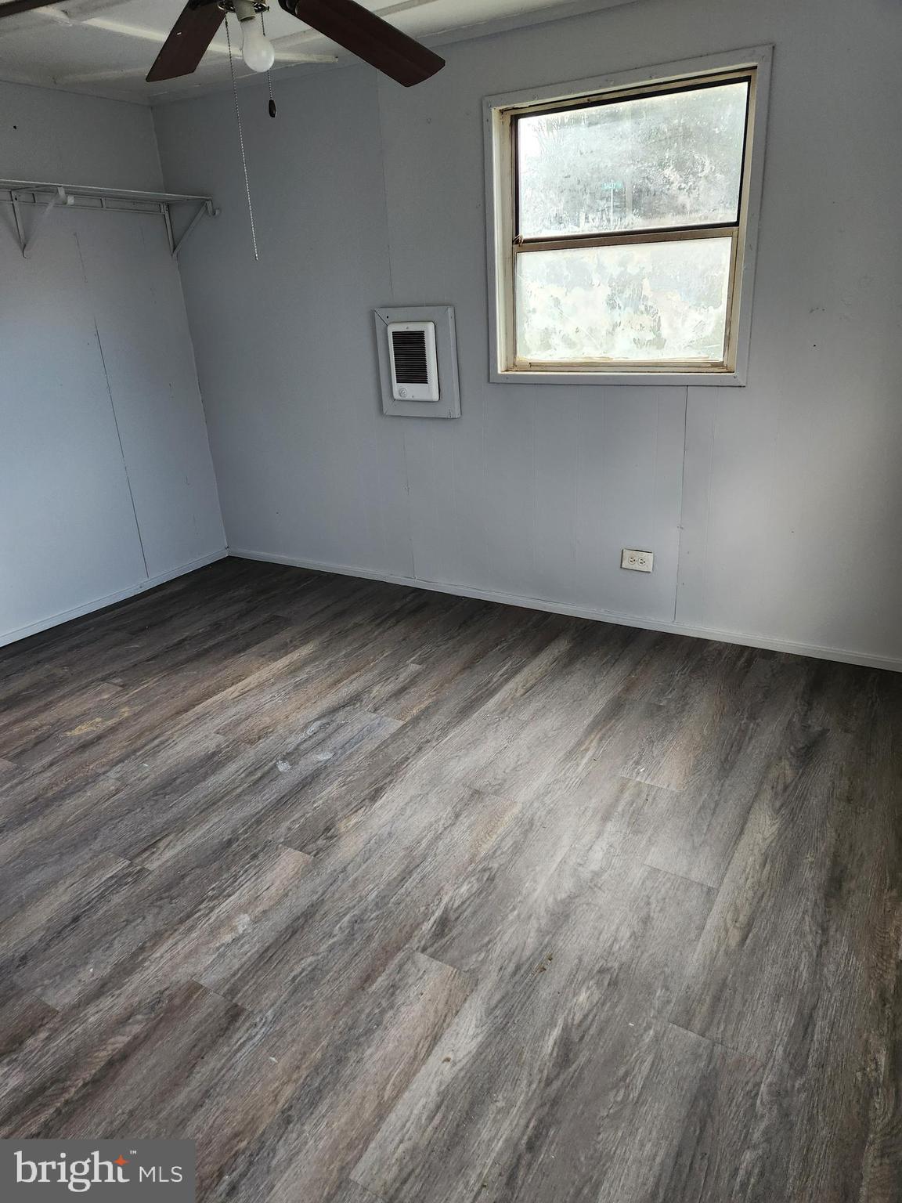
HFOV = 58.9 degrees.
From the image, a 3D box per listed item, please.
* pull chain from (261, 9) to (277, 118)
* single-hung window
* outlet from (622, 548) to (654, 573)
[{"bbox_3d":[-0.364,-1.074,1.599,0.014,0.184,0.014,10,25,29],"label":"pull chain"},{"bbox_3d":[0.573,-1.260,2.782,0.971,0.971,0.100,10,25,29],"label":"single-hung window"},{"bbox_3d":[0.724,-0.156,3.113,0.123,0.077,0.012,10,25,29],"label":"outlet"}]

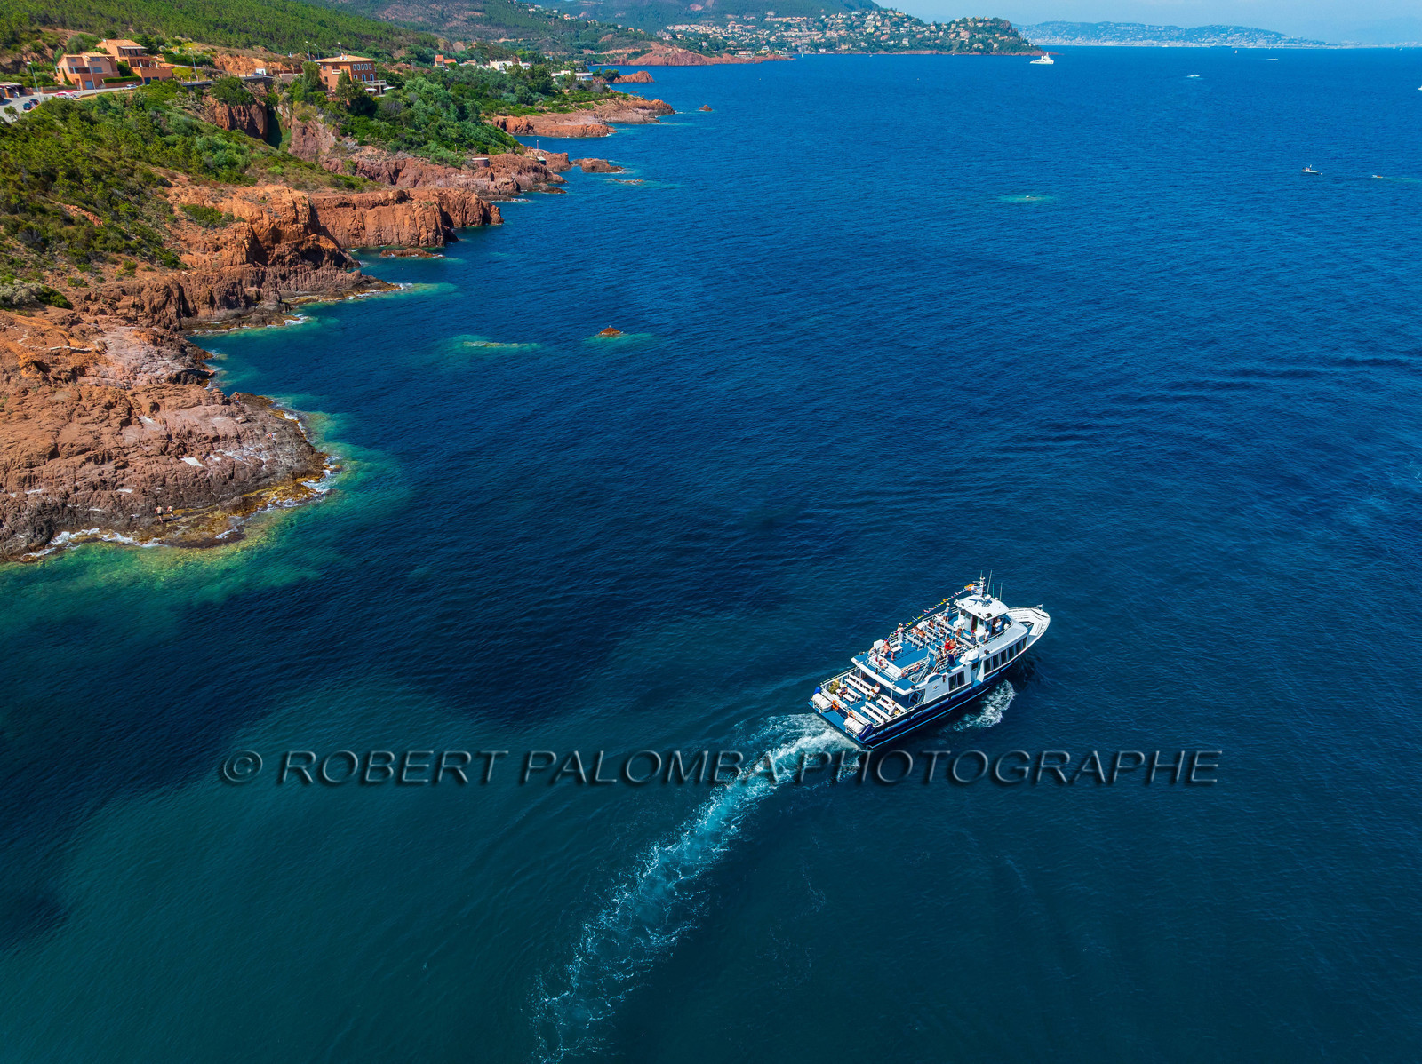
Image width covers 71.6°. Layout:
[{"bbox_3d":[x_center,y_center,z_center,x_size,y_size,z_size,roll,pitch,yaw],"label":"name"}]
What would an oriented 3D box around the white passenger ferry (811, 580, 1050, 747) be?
[{"bbox_3d":[19.259,8.503,79.412,24.000,8.100,6.600,-17,31,-31],"label":"white passenger ferry"}]

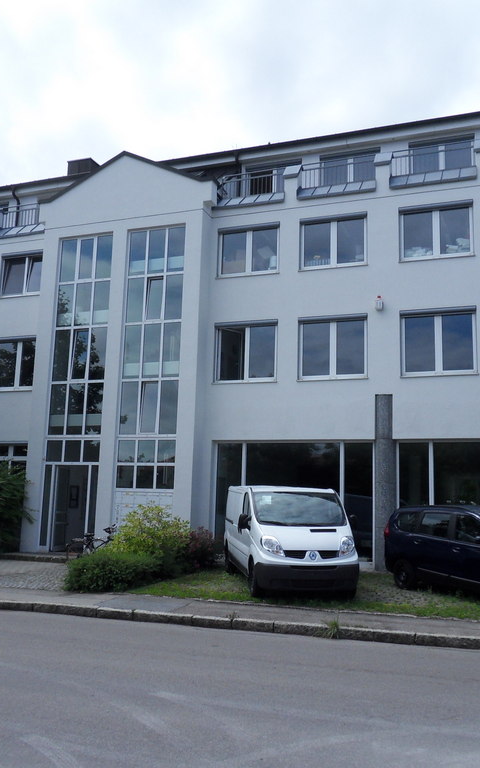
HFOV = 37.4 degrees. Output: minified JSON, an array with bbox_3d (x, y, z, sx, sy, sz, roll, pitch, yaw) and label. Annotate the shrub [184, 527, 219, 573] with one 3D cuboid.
[{"bbox_3d":[-0.962,3.858,16.703,0.850,1.050,0.800,1,-9,0],"label":"shrub"}]

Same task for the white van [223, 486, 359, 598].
[{"bbox_3d":[0.905,3.067,14.409,1.950,1.960,4.780,2,-7,-8],"label":"white van"}]

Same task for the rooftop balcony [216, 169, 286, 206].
[{"bbox_3d":[0.531,-5.960,22.531,2.282,1.328,1.400,-2,-11,20],"label":"rooftop balcony"}]

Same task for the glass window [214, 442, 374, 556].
[{"bbox_3d":[1.368,3.056,18.725,4.365,3.065,0.180,-2,-11,20],"label":"glass window"}]

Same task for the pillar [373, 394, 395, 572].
[{"bbox_3d":[3.613,2.410,17.532,0.500,4.320,0.500,-2,-10,20],"label":"pillar"}]

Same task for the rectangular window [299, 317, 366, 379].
[{"bbox_3d":[2.645,-1.014,20.189,2.000,1.879,0.160,-2,-11,20],"label":"rectangular window"}]

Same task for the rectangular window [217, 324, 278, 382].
[{"bbox_3d":[0.150,-0.851,19.304,1.830,1.700,0.170,-2,-10,20],"label":"rectangular window"}]

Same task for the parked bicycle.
[{"bbox_3d":[-2.966,3.581,15.385,1.750,1.060,0.600,-2,-10,20],"label":"parked bicycle"}]

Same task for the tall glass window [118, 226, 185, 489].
[{"bbox_3d":[-2.700,-0.845,21.662,1.980,8.180,0.200,-2,-11,20],"label":"tall glass window"}]

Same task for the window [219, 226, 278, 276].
[{"bbox_3d":[0.269,-4.032,21.628,2.000,1.619,0.160,-2,-11,20],"label":"window"}]

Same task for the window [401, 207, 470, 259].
[{"bbox_3d":[5.464,-4.215,19.748,2.000,1.619,0.160,-2,-11,20],"label":"window"}]

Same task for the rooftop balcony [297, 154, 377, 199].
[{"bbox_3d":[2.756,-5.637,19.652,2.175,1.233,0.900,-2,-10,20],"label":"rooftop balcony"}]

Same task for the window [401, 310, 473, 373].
[{"bbox_3d":[5.376,-1.111,19.201,2.000,1.879,0.160,-2,-11,20],"label":"window"}]

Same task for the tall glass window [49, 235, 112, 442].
[{"bbox_3d":[-4.586,-1.380,20.386,1.790,6.000,0.170,-2,-10,20],"label":"tall glass window"}]

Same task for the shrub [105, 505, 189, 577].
[{"bbox_3d":[-1.887,3.304,14.918,1.736,1.523,1.400,3,-10,-7],"label":"shrub"}]

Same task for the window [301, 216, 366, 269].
[{"bbox_3d":[2.495,-3.771,18.950,1.830,1.480,0.170,-2,-10,20],"label":"window"}]

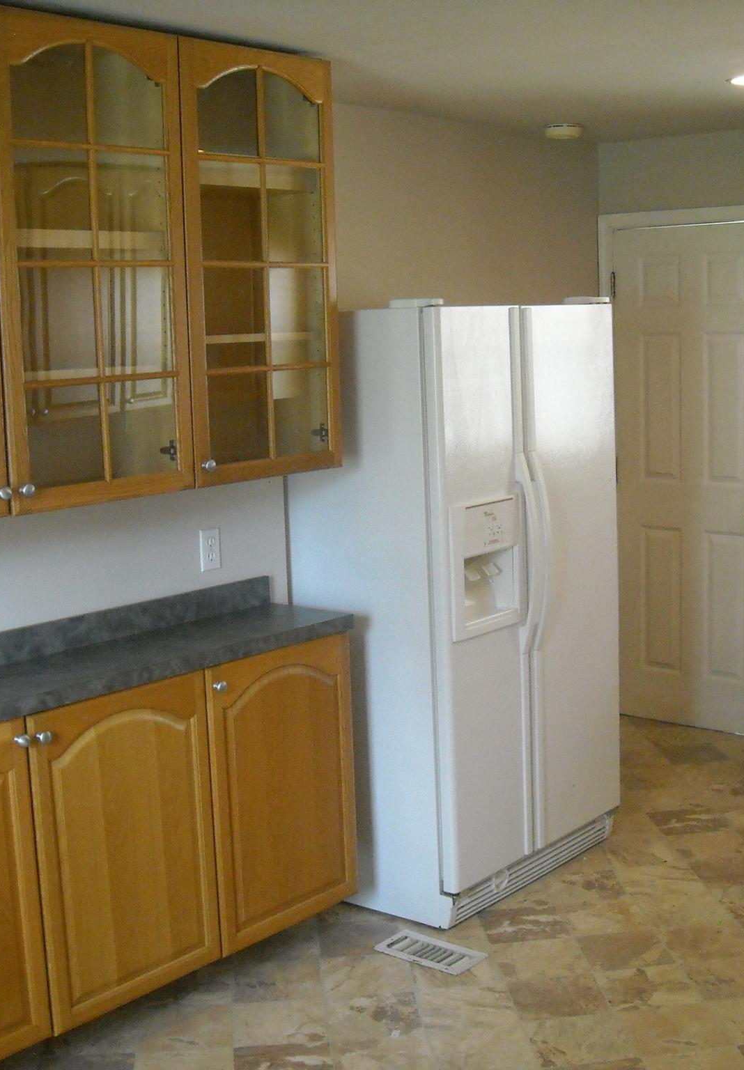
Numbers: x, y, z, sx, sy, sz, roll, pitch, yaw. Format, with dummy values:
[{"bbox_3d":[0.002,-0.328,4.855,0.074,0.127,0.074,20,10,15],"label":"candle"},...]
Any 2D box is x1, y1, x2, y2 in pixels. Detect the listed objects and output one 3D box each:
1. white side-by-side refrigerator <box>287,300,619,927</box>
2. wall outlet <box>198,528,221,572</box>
[{"bbox_3d":[0.218,0.169,4.553,0.833,1.785,0.896,5,10,40],"label":"white side-by-side refrigerator"},{"bbox_3d":[-0.450,0.042,4.056,0.009,0.114,0.071,5,10,40],"label":"wall outlet"}]

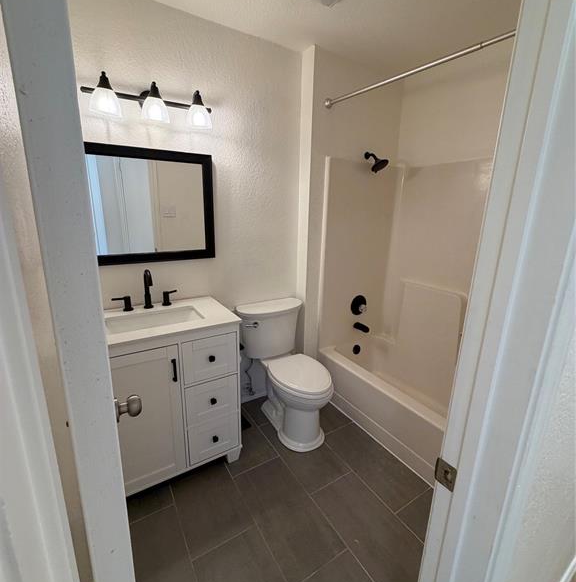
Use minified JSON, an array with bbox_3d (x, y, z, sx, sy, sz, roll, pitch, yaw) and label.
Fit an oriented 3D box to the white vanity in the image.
[{"bbox_3d":[-0.709,0.562,1.744,0.765,0.880,0.536,-8,17,-30],"label":"white vanity"}]

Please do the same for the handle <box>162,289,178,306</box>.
[{"bbox_3d":[-0.694,0.042,1.831,0.092,0.083,0.052,-8,17,-30],"label":"handle"}]

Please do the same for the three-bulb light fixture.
[{"bbox_3d":[-0.680,-0.950,1.578,0.612,0.195,0.170,-8,17,-30],"label":"three-bulb light fixture"}]

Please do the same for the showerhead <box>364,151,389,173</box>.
[{"bbox_3d":[0.635,-0.926,2.220,0.122,0.155,0.180,-8,17,-30],"label":"showerhead"}]

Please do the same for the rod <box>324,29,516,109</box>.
[{"bbox_3d":[0.670,-1.038,1.406,0.052,0.052,1.520,-8,18,-32],"label":"rod"}]

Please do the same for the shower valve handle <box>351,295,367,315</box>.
[{"bbox_3d":[0.601,0.126,2.541,0.165,0.168,0.075,-8,17,-30],"label":"shower valve handle"}]

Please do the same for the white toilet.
[{"bbox_3d":[0.020,0.543,2.071,0.475,0.780,0.700,-8,17,-30],"label":"white toilet"}]

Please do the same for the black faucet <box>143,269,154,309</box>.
[{"bbox_3d":[-0.764,-0.002,1.703,0.052,0.232,0.160,-8,17,-30],"label":"black faucet"}]

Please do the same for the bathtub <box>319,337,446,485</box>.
[{"bbox_3d":[0.945,0.770,2.068,0.755,0.372,1.510,-8,17,-30],"label":"bathtub"}]

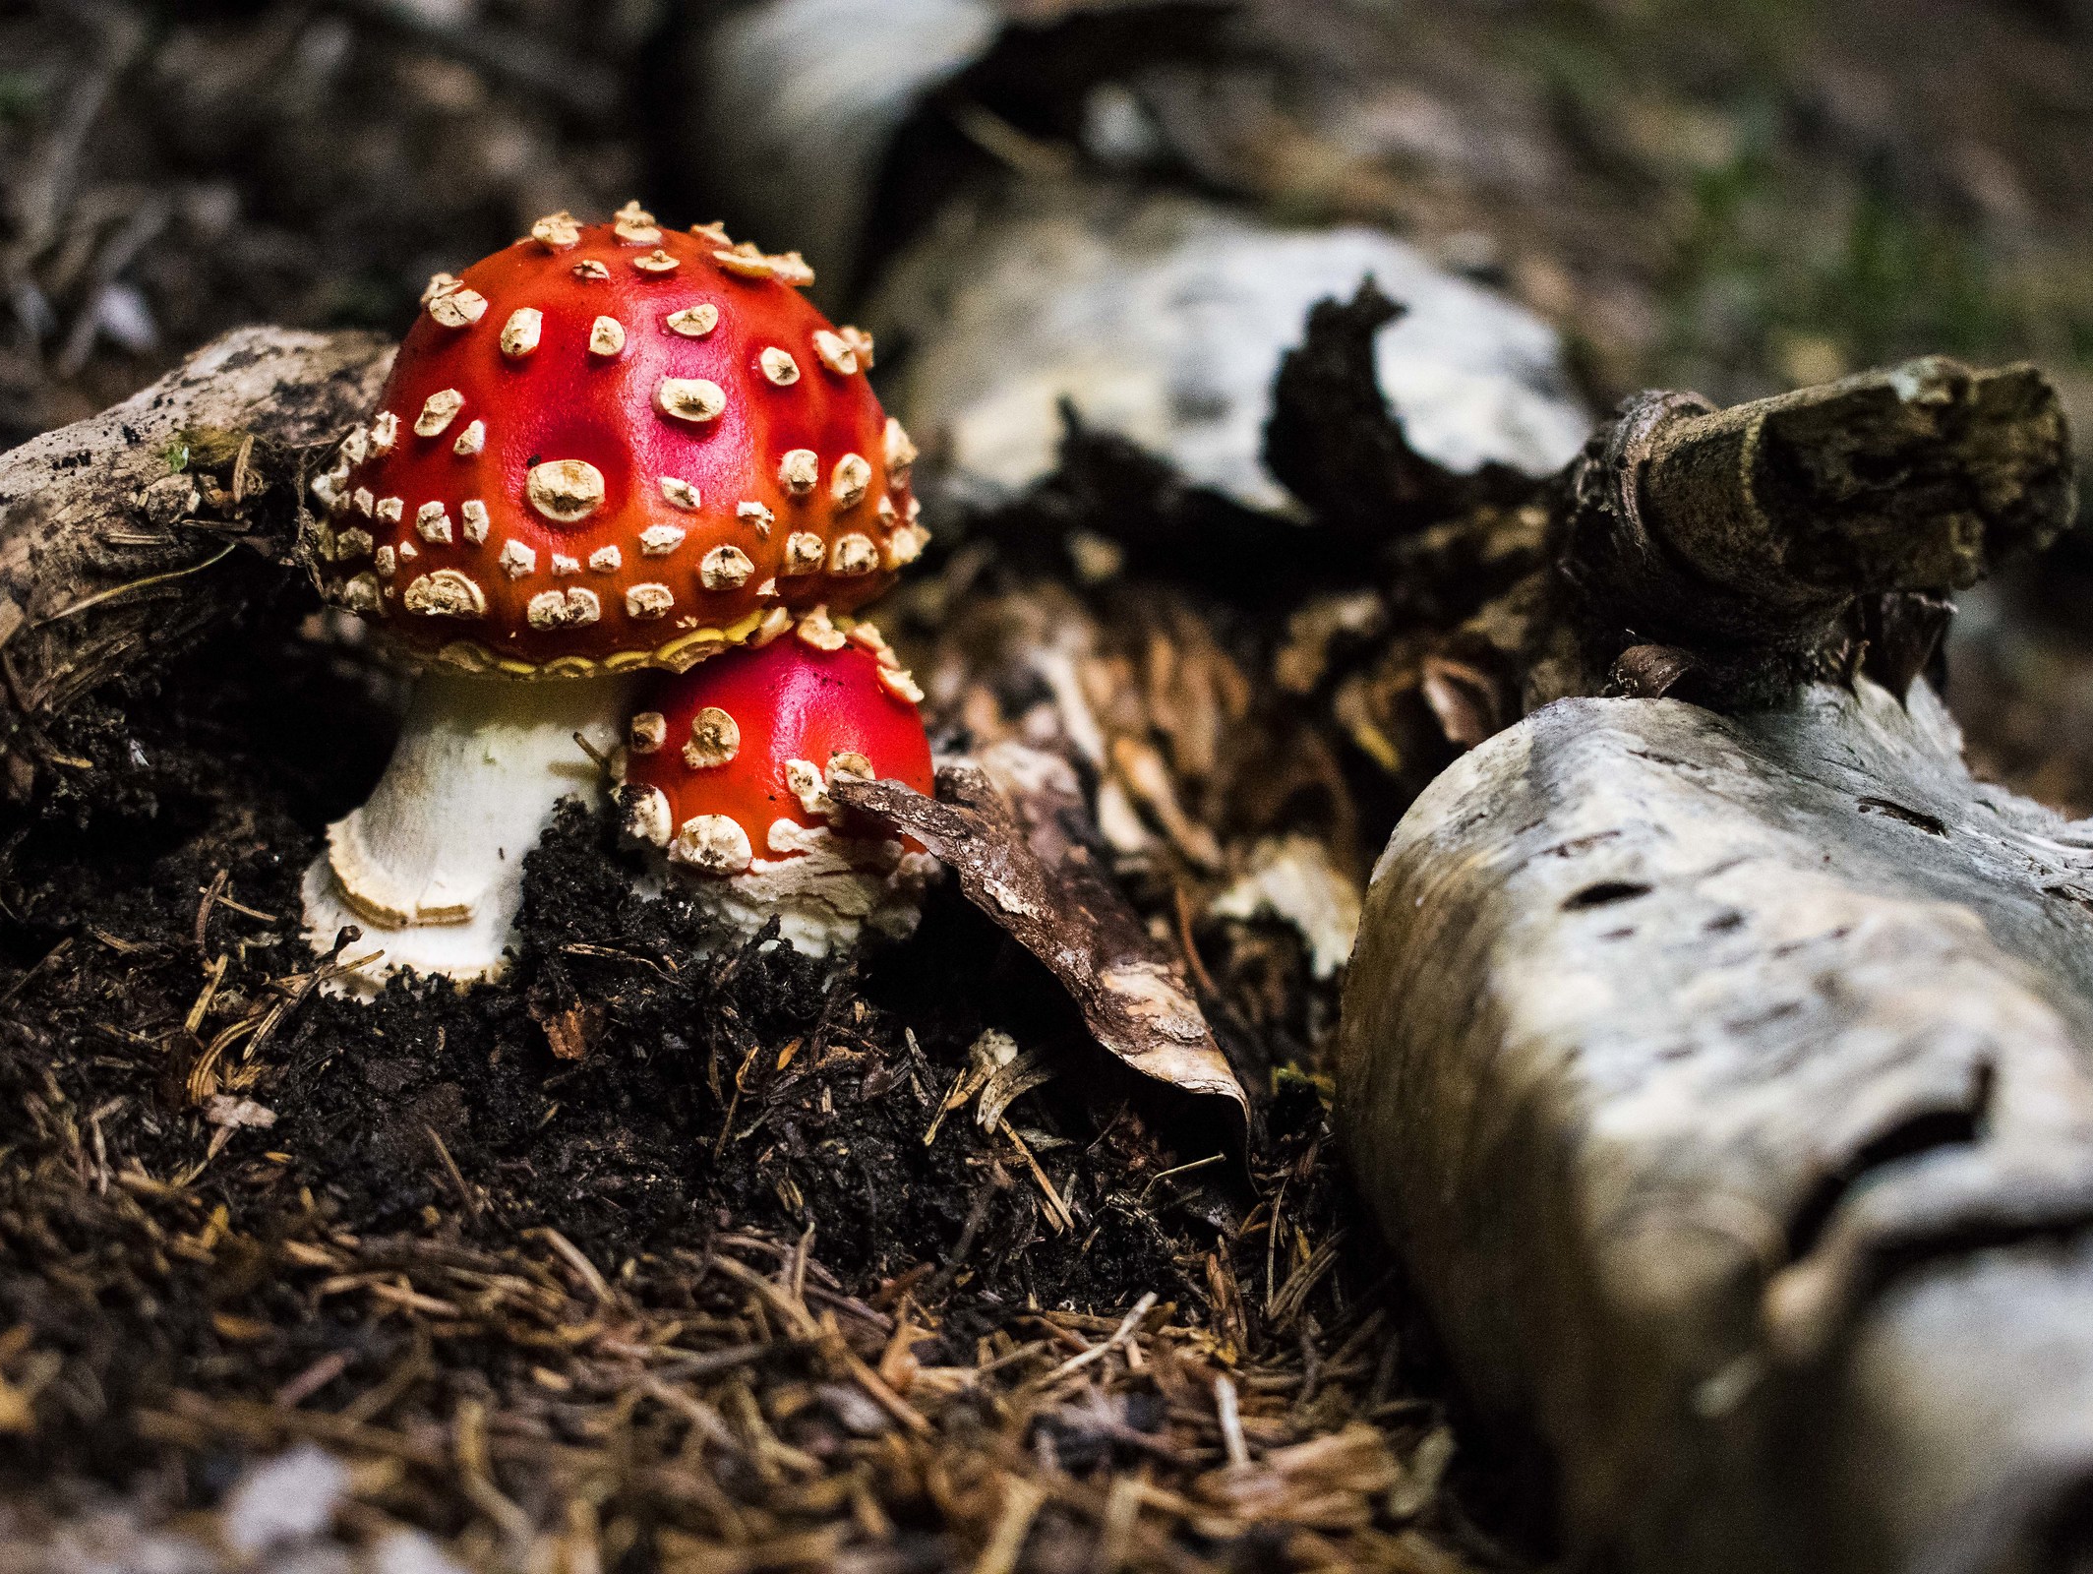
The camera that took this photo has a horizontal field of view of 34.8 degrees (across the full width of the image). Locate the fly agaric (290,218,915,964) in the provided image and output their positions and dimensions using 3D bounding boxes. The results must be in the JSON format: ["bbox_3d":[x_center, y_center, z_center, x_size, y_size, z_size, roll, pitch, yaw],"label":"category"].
[{"bbox_3d":[-0.056,-0.025,0.430,0.080,0.100,0.079,0,20,0],"label":"fly agaric"}]

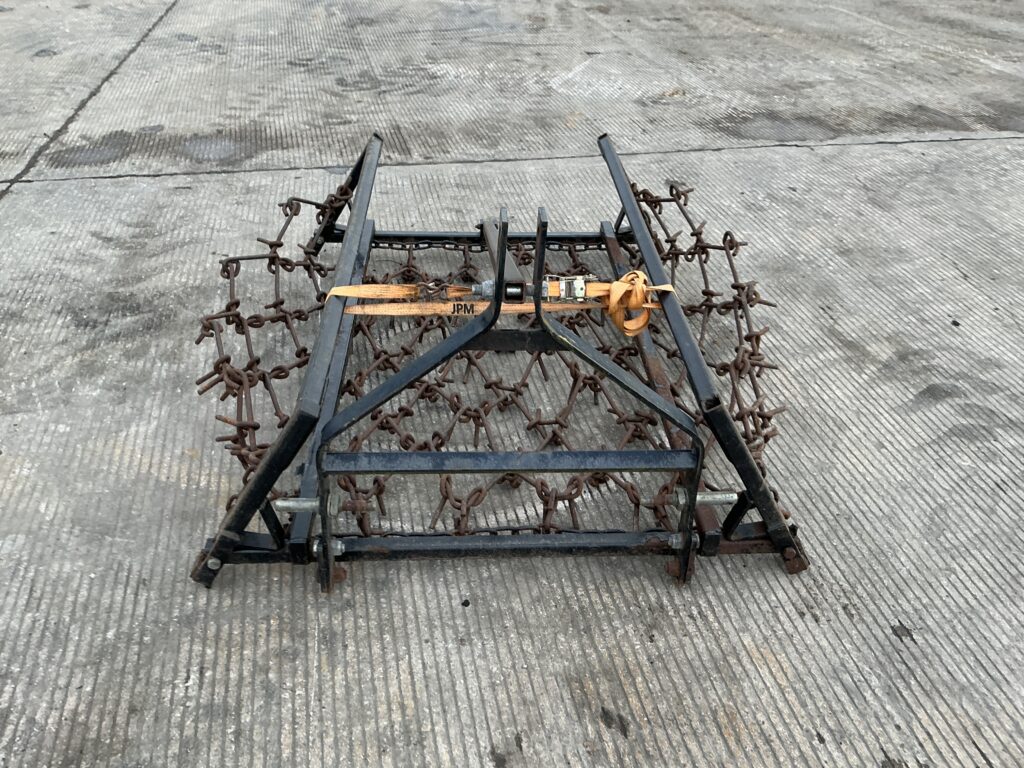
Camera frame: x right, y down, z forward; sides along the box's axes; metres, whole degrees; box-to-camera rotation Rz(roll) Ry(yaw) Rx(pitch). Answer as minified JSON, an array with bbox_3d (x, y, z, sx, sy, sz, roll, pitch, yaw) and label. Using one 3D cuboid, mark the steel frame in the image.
[{"bbox_3d":[-0.035,-0.315,2.052,1.215,0.726,1.558,0,35,-3],"label":"steel frame"}]

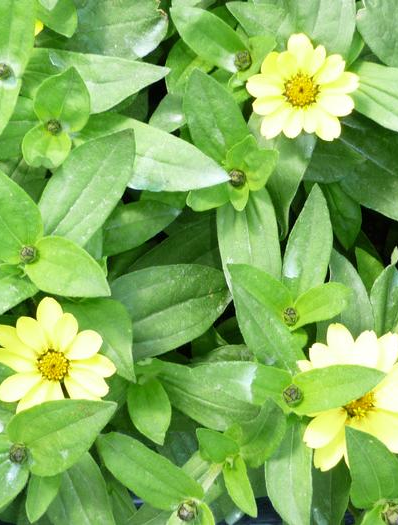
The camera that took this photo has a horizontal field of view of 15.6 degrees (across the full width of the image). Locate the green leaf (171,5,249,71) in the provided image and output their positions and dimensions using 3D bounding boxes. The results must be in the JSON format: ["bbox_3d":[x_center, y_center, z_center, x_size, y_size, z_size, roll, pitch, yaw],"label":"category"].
[{"bbox_3d":[0.004,-0.104,0.669,0.041,0.012,0.023,38,75,10],"label":"green leaf"}]

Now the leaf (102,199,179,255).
[{"bbox_3d":[-0.032,-0.016,0.740,0.050,0.013,0.027,-11,68,-11],"label":"leaf"}]

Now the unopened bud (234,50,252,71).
[{"bbox_3d":[0.023,-0.105,0.755,0.009,0.009,0.009,0,70,0],"label":"unopened bud"}]

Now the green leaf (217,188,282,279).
[{"bbox_3d":[0.022,-0.009,0.637,0.027,0.012,0.054,-7,68,-2],"label":"green leaf"}]

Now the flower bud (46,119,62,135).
[{"bbox_3d":[-0.065,-0.060,0.649,0.007,0.008,0.007,0,60,0],"label":"flower bud"}]

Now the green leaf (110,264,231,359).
[{"bbox_3d":[-0.014,0.022,0.643,0.061,0.012,0.037,-20,74,-8],"label":"green leaf"}]

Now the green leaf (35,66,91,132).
[{"bbox_3d":[-0.060,-0.074,0.654,0.025,0.008,0.031,14,73,1],"label":"green leaf"}]

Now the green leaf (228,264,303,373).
[{"bbox_3d":[0.026,0.024,0.607,0.019,0.012,0.055,-28,71,-10],"label":"green leaf"}]

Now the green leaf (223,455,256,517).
[{"bbox_3d":[0.018,0.091,0.589,0.011,0.006,0.026,-22,68,-7],"label":"green leaf"}]

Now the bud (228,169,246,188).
[{"bbox_3d":[0.016,-0.037,0.636,0.008,0.008,0.008,0,67,0],"label":"bud"}]

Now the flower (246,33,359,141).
[{"bbox_3d":[0.052,-0.089,0.735,0.056,0.018,0.055,0,81,0],"label":"flower"}]

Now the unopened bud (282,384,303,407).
[{"bbox_3d":[0.038,0.055,0.600,0.009,0.009,0.009,0,63,0],"label":"unopened bud"}]

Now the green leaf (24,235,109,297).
[{"bbox_3d":[-0.063,0.002,0.695,0.042,0.012,0.027,22,72,1],"label":"green leaf"}]

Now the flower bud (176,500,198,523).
[{"bbox_3d":[-0.005,0.096,0.561,0.008,0.008,0.008,0,60,0],"label":"flower bud"}]

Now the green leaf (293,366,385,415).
[{"bbox_3d":[0.056,0.050,0.574,0.036,0.010,0.017,-18,68,3],"label":"green leaf"}]

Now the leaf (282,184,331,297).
[{"bbox_3d":[0.046,-0.008,0.642,0.020,0.012,0.054,10,80,5],"label":"leaf"}]

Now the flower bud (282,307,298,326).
[{"bbox_3d":[0.043,0.026,0.695,0.009,0.009,0.009,0,70,0],"label":"flower bud"}]

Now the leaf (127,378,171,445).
[{"bbox_3d":[-0.019,0.063,0.614,0.018,0.010,0.029,-14,75,-6],"label":"leaf"}]

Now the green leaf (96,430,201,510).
[{"bbox_3d":[-0.022,0.084,0.595,0.051,0.010,0.020,32,73,23],"label":"green leaf"}]

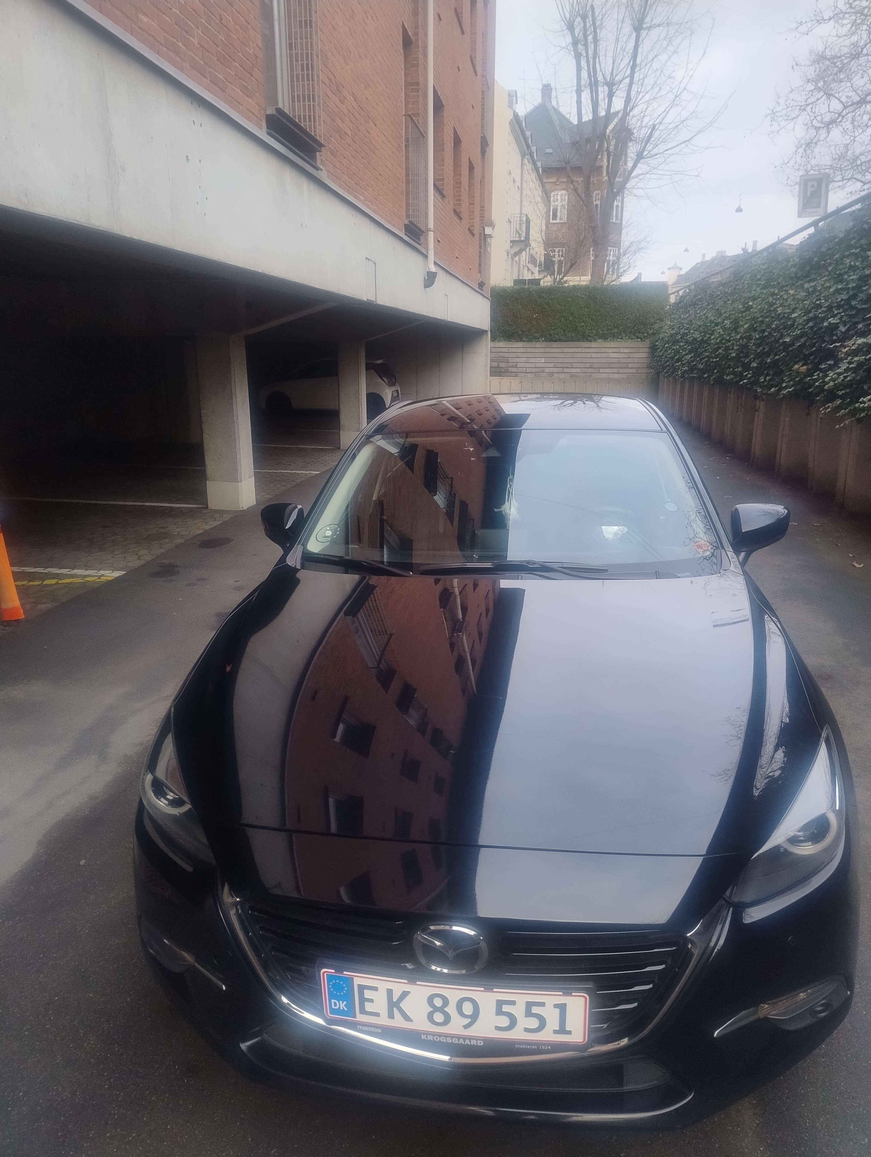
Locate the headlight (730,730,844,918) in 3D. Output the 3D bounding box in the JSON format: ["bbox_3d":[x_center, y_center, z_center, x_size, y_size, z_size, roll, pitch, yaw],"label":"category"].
[{"bbox_3d":[0.734,0.499,1.679,0.300,0.200,0.410,1,16,9],"label":"headlight"}]

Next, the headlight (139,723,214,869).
[{"bbox_3d":[-0.580,0.482,1.884,0.300,0.200,0.410,1,16,9],"label":"headlight"}]

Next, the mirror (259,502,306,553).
[{"bbox_3d":[-0.613,-0.205,3.234,0.220,0.200,0.150,1,16,9],"label":"mirror"}]

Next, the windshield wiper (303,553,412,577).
[{"bbox_3d":[-0.237,-0.046,2.577,0.470,0.055,0.065,11,20,31],"label":"windshield wiper"}]

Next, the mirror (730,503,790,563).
[{"bbox_3d":[1.195,-0.178,2.953,0.220,0.200,0.150,1,16,9],"label":"mirror"}]

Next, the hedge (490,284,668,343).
[{"bbox_3d":[4.438,-8.164,24.739,5.700,1.720,1.100,2,16,8],"label":"hedge"}]

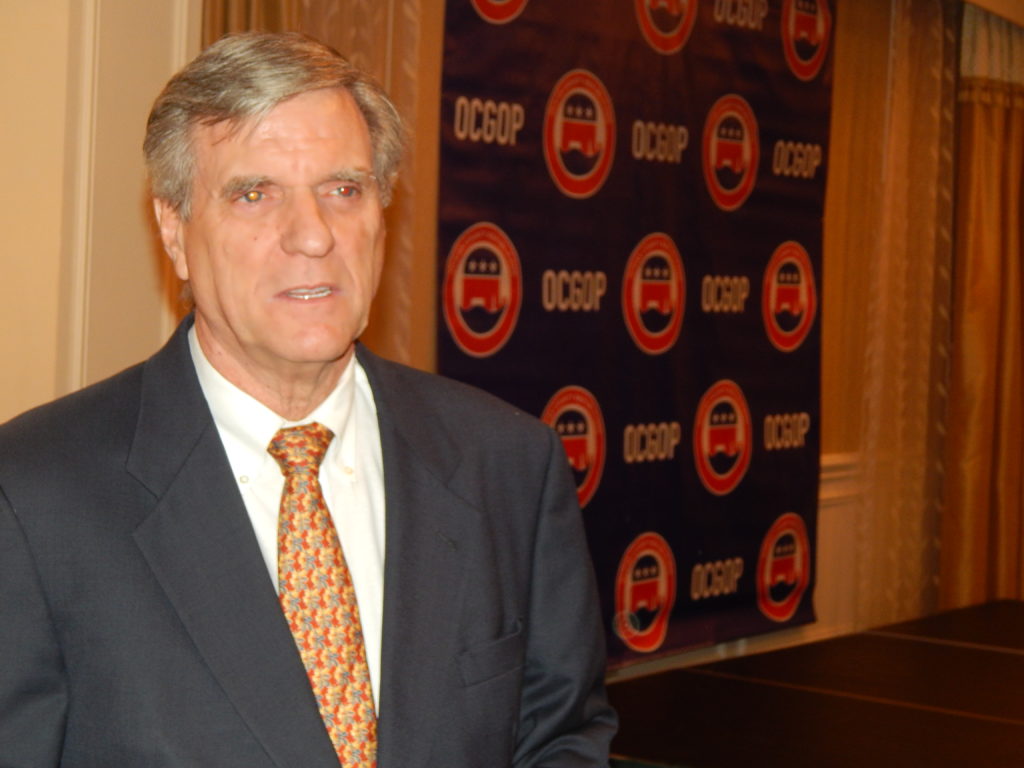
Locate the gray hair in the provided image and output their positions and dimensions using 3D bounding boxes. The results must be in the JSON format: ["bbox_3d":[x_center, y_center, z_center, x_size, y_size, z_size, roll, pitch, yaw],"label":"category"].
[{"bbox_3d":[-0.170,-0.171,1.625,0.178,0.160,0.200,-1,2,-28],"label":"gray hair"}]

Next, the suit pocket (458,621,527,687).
[{"bbox_3d":[-0.015,0.197,1.630,0.014,0.036,0.080,3,2,35],"label":"suit pocket"}]

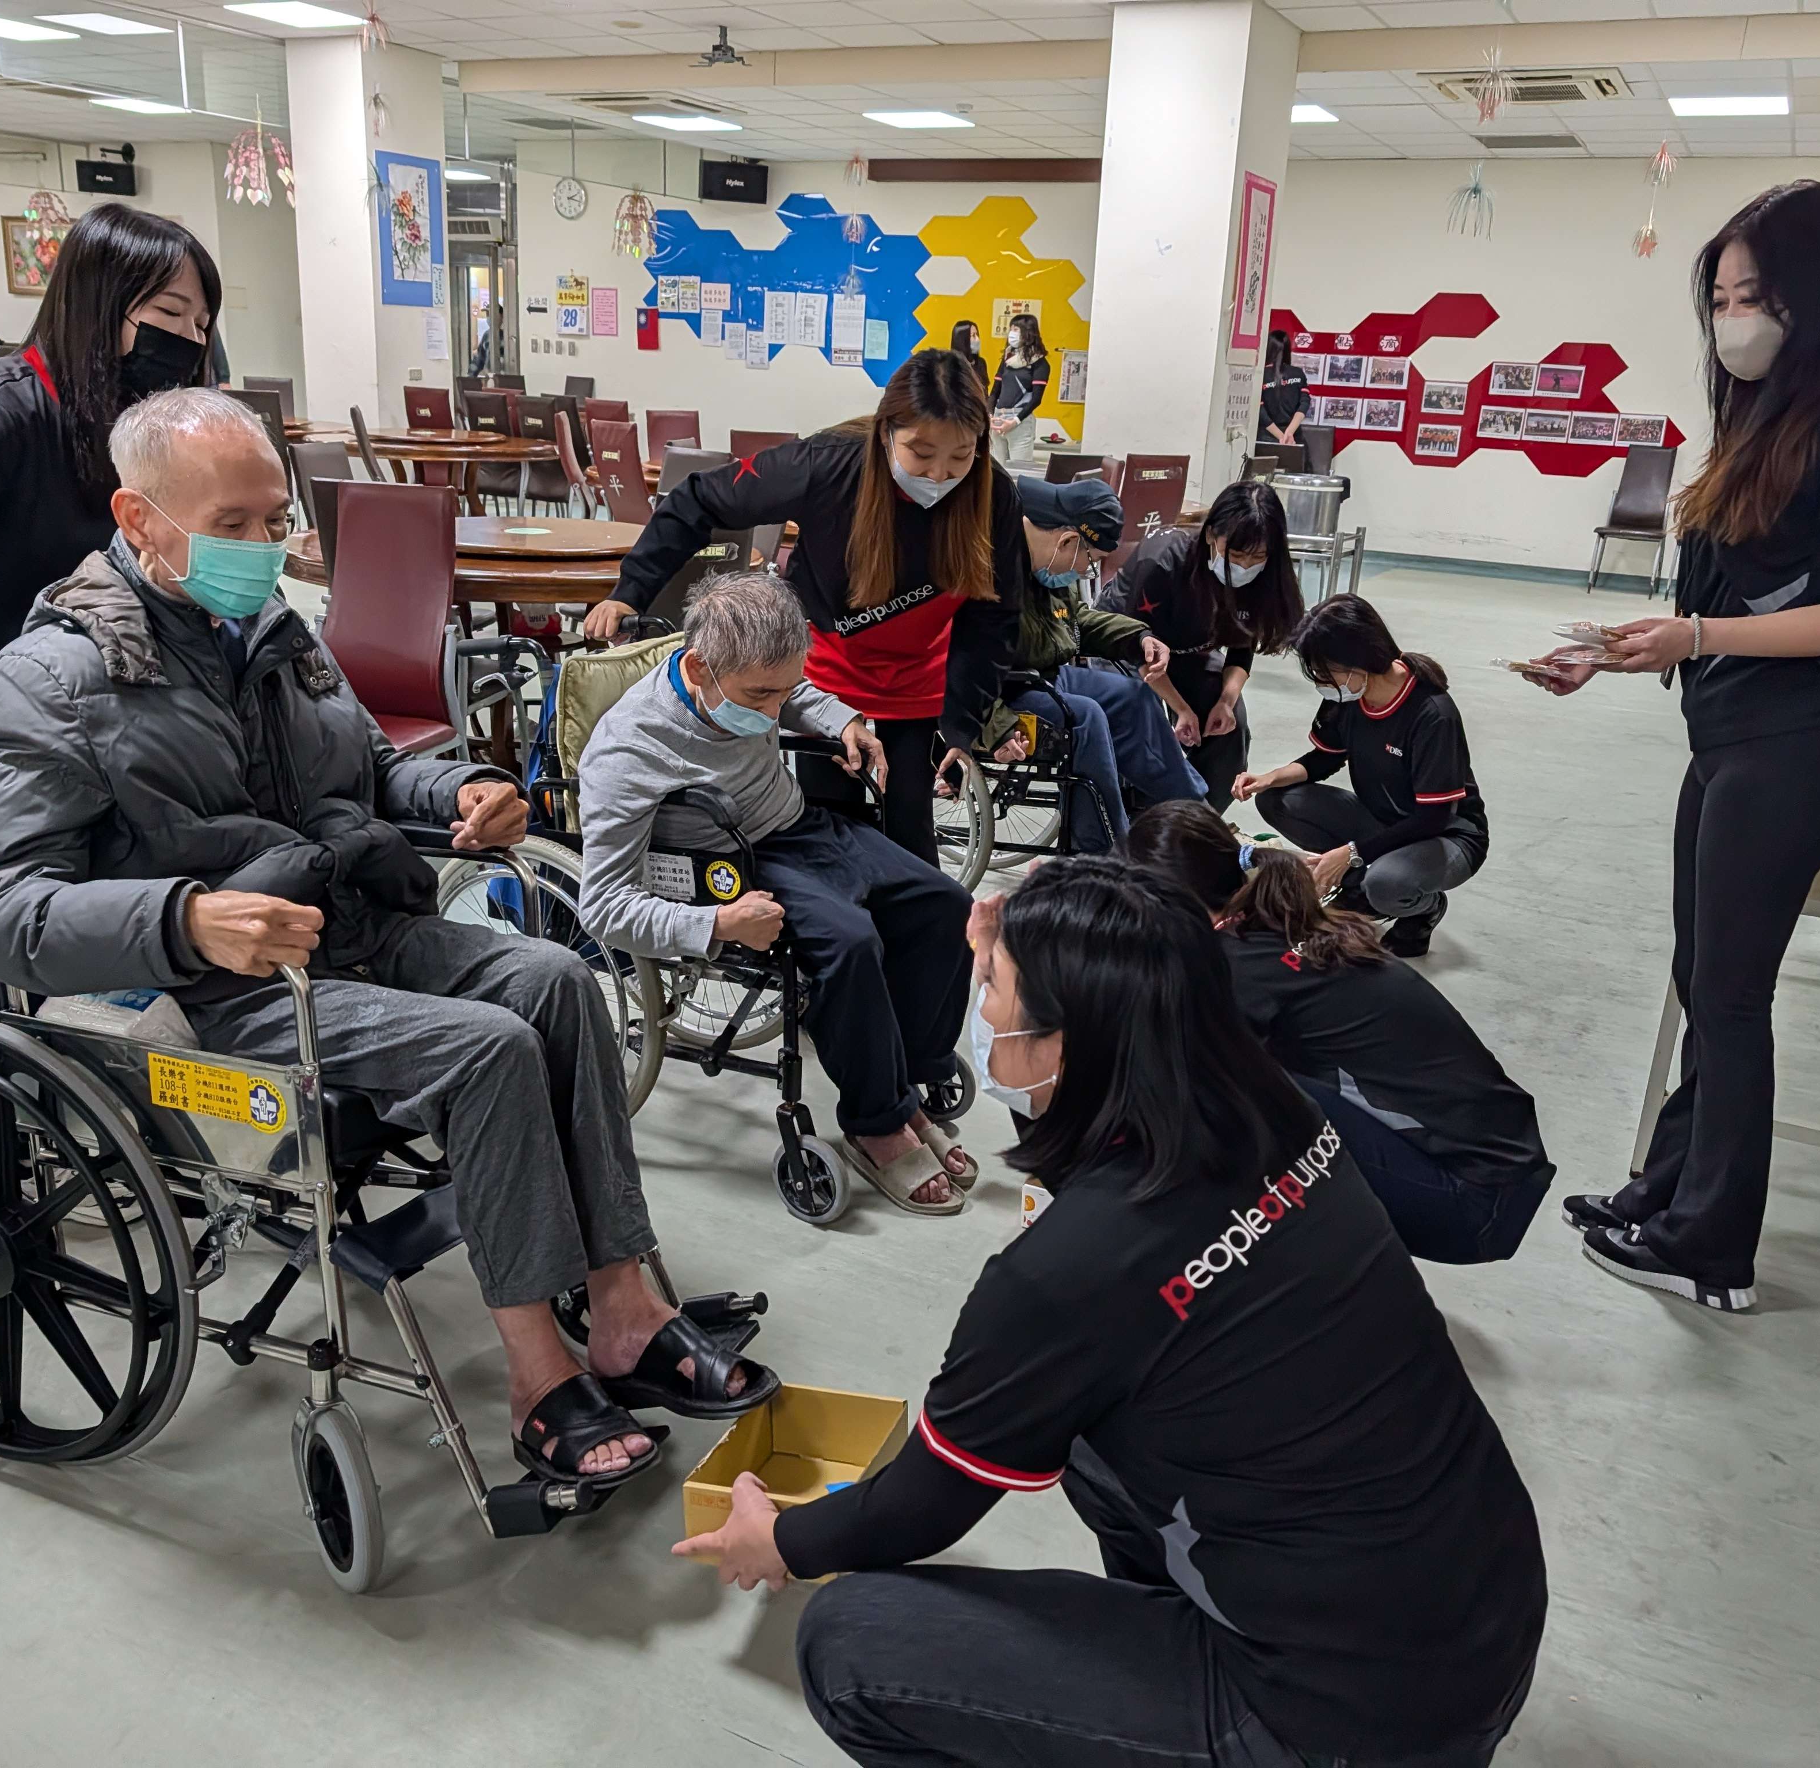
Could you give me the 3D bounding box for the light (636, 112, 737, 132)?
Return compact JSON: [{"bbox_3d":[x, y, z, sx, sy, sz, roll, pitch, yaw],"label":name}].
[{"bbox_3d":[-1.598,-5.531,11.822,0.610,0.060,0.610,12,20,25],"label":"light"}]

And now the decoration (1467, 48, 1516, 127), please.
[{"bbox_3d":[1.947,-2.666,5.460,0.165,0.240,0.165,12,20,25],"label":"decoration"}]

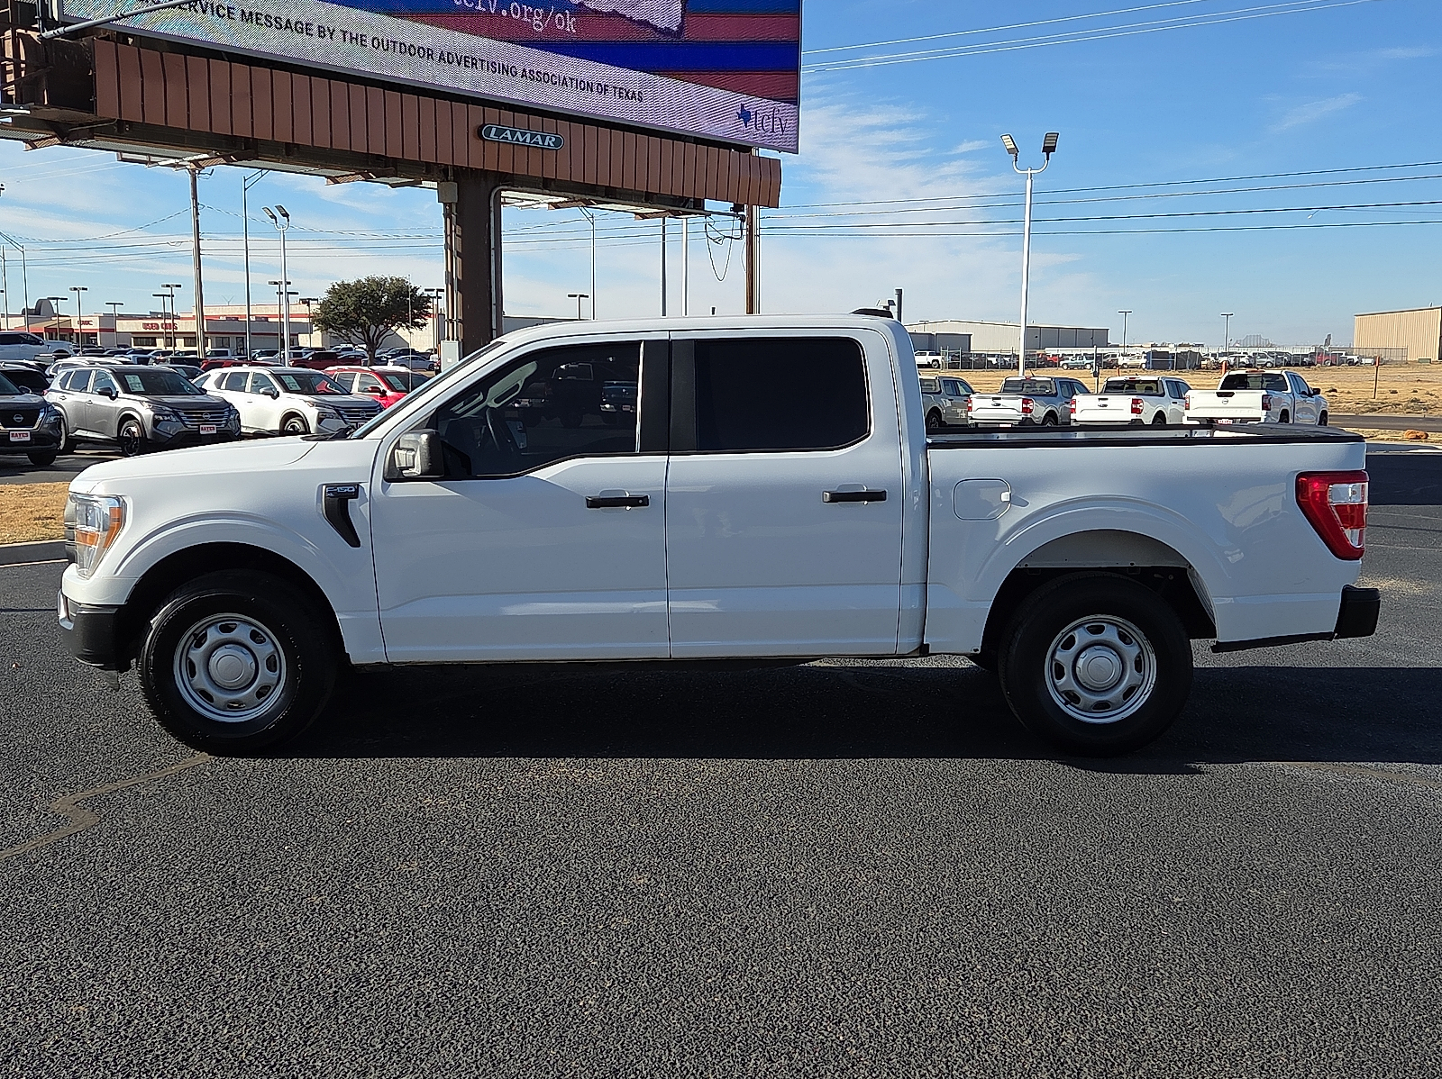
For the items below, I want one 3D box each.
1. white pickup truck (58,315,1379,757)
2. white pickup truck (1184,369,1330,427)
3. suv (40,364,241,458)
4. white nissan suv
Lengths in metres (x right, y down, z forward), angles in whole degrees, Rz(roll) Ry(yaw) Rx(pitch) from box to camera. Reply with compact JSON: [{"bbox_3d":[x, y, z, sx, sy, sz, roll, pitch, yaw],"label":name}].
[{"bbox_3d":[-0.085,-0.140,7.090,5.870,1.930,2.080,0,7,0],"label":"white pickup truck"},{"bbox_3d":[12.220,-2.945,32.900,1.880,1.800,5.300,5,9,36],"label":"white pickup truck"},{"bbox_3d":[-10.826,-2.394,27.116,4.650,1.690,1.850,6,9,40],"label":"suv"},{"bbox_3d":[-8.460,-2.565,28.620,4.640,1.690,1.860,6,9,38],"label":"white nissan suv"}]

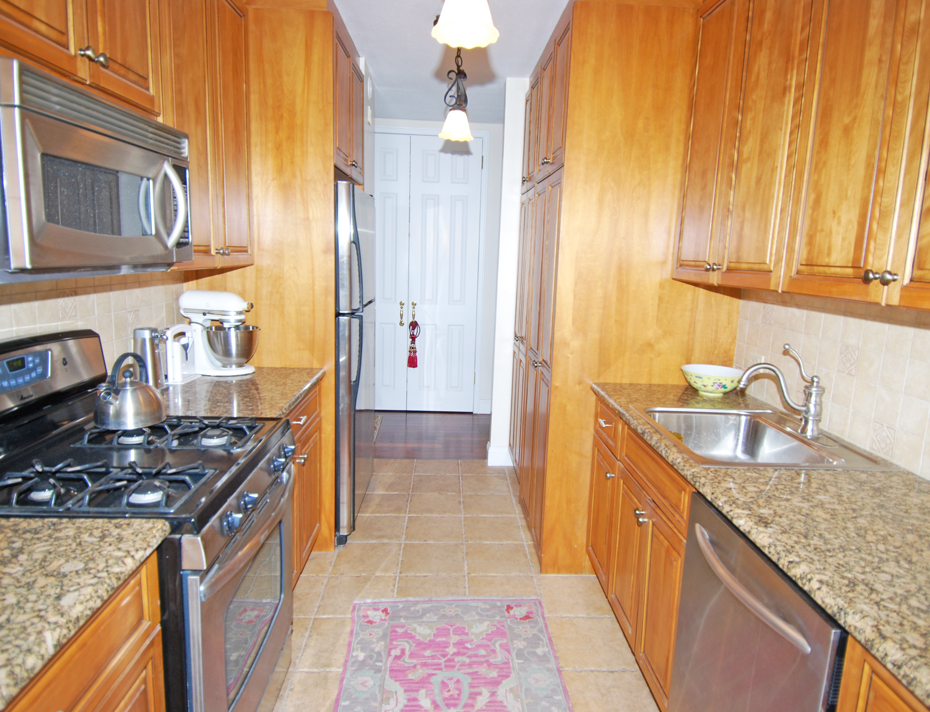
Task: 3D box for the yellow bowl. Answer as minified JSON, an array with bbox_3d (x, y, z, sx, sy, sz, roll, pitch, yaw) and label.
[{"bbox_3d":[1.046,0.112,2.375,0.257,0.100,0.257,2,10,0],"label":"yellow bowl"}]

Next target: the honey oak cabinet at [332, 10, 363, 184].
[{"bbox_3d":[-0.922,-1.229,2.832,0.700,0.620,0.855,1,10,-2],"label":"honey oak cabinet"}]

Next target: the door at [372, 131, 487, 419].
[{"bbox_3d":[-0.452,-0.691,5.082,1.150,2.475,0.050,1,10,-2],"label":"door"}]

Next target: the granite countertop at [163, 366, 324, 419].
[{"bbox_3d":[-0.968,0.143,2.240,0.645,0.040,0.795,1,10,-2],"label":"granite countertop"}]

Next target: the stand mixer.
[{"bbox_3d":[-1.075,-0.106,2.468,0.355,0.362,0.240,3,10,4],"label":"stand mixer"}]

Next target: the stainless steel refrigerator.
[{"bbox_3d":[-0.902,0.015,3.055,0.780,1.775,0.780,1,10,-2],"label":"stainless steel refrigerator"}]

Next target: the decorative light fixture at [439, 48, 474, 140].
[{"bbox_3d":[-0.038,-1.377,2.917,0.190,0.505,0.190,1,10,-2],"label":"decorative light fixture"}]

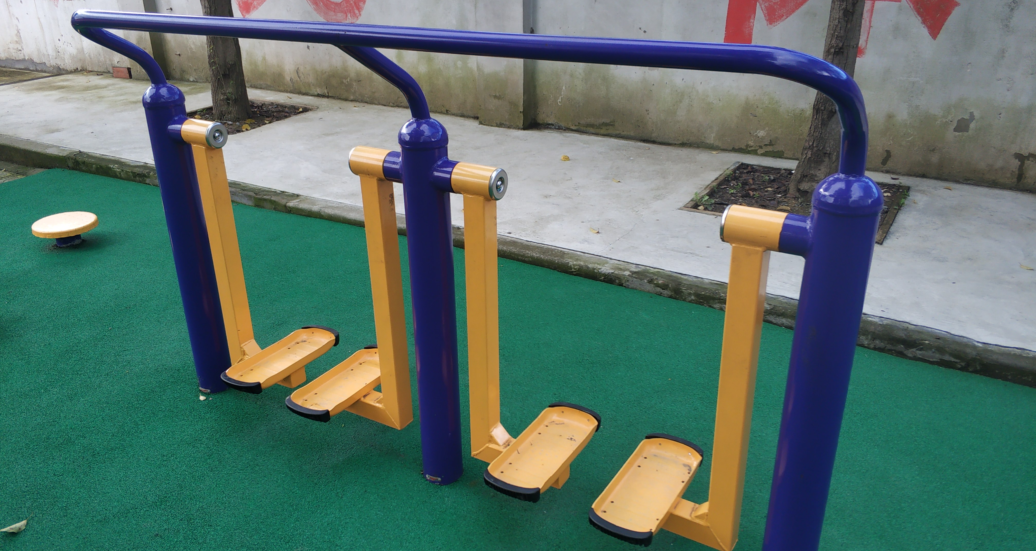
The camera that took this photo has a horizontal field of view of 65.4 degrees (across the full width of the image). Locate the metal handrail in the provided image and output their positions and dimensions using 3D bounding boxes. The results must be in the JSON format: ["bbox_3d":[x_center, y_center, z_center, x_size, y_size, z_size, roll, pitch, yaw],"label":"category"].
[{"bbox_3d":[-0.297,-0.446,1.802,2.014,0.243,0.296,13,27,29],"label":"metal handrail"}]

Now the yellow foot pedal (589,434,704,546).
[{"bbox_3d":[0.323,0.525,1.987,0.158,0.046,0.398,13,27,29],"label":"yellow foot pedal"}]

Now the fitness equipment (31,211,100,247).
[{"bbox_3d":[-2.293,-0.216,4.096,0.310,0.122,0.310,-1,24,0],"label":"fitness equipment"}]

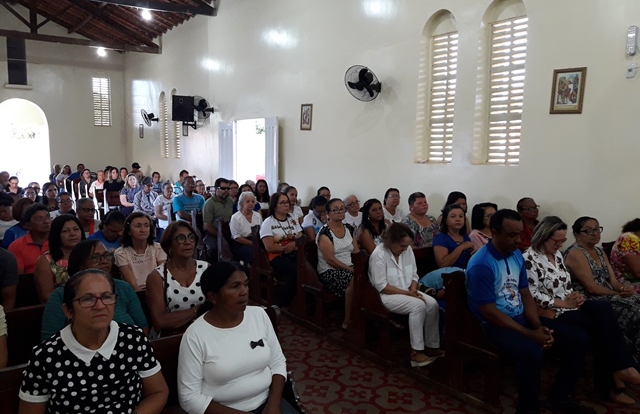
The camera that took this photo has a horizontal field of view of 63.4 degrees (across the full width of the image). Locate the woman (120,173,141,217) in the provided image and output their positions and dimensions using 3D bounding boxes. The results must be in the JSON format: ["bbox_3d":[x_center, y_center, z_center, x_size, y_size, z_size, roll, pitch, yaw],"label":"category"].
[{"bbox_3d":[-3.402,-0.005,9.537,0.450,1.190,0.600,-4,7,-36],"label":"woman"}]

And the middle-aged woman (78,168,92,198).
[{"bbox_3d":[-5.669,-0.364,12.829,0.470,1.180,0.700,-4,8,-35],"label":"middle-aged woman"}]

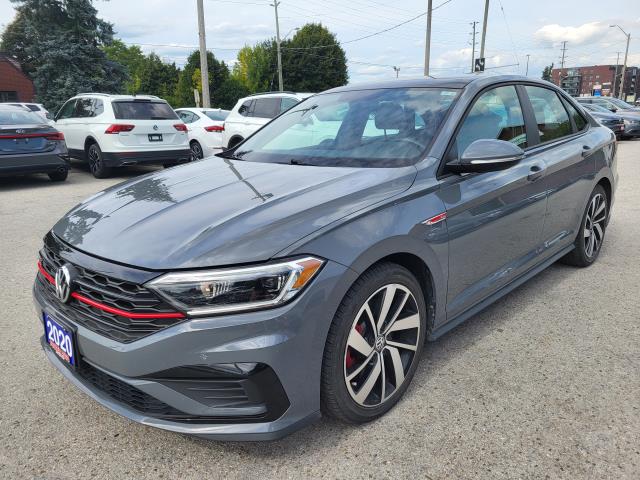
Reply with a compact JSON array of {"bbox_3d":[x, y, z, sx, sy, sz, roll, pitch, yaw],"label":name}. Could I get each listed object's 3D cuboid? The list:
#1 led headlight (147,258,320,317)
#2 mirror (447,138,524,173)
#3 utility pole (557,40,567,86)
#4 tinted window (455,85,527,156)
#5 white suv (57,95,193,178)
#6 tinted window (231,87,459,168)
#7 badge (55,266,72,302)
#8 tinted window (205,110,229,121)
[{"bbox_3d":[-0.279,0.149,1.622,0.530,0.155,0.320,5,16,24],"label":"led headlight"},{"bbox_3d":[0.769,-0.386,2.194,0.240,0.155,0.210,12,20,43],"label":"mirror"},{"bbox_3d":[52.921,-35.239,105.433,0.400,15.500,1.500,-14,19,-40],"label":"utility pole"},{"bbox_3d":[0.904,-0.644,2.553,0.970,0.409,0.090,-15,-4,-44],"label":"tinted window"},{"bbox_3d":[-4.776,-2.484,11.134,1.840,1.680,4.700,-13,19,-40],"label":"white suv"},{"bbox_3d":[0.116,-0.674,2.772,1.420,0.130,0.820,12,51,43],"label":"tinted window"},{"bbox_3d":[-0.973,0.164,1.828,0.147,0.147,0.025,12,8,43],"label":"badge"},{"bbox_3d":[-2.323,-3.117,12.178,1.200,0.120,0.675,-11,43,-36],"label":"tinted window"}]

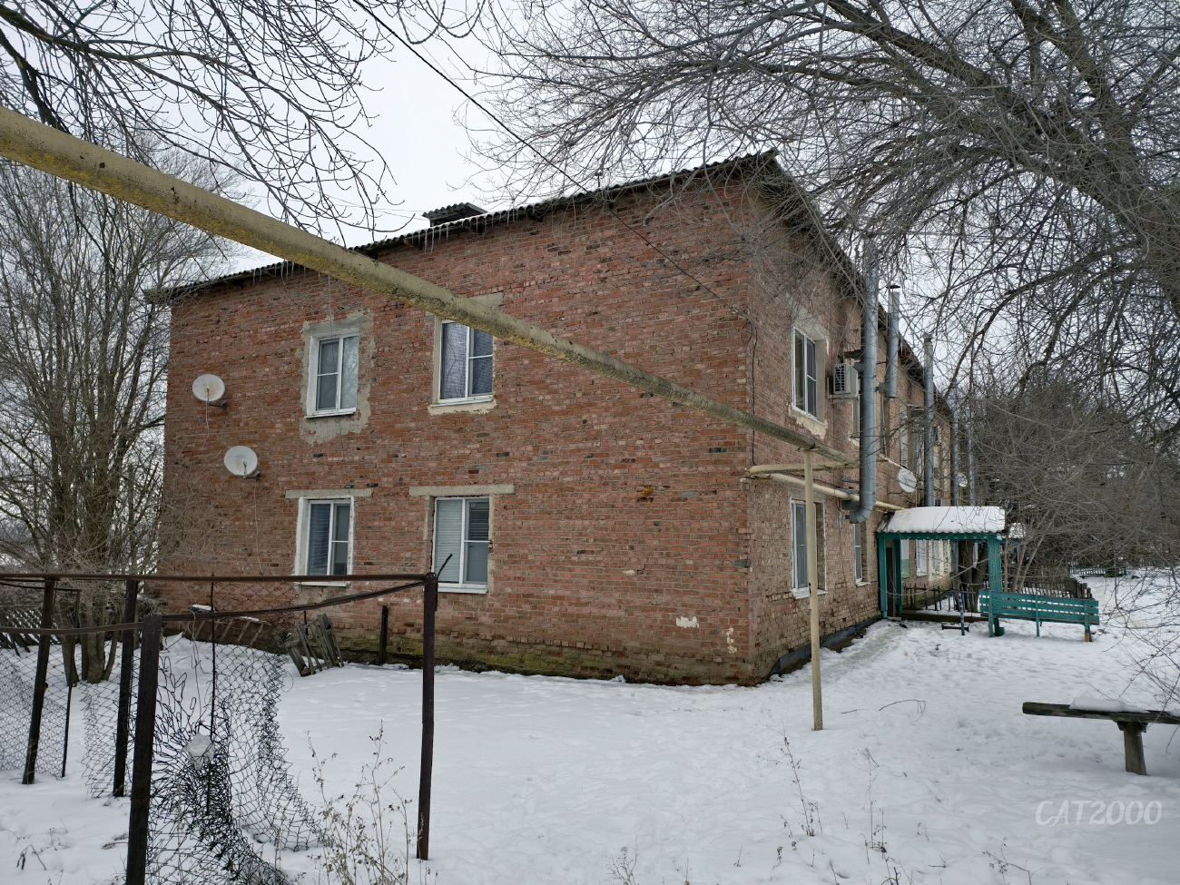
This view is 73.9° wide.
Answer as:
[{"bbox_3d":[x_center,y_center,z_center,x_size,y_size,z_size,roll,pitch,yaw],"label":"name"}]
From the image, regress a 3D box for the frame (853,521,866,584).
[{"bbox_3d":[5.437,2.158,16.165,0.140,1.400,1.240,-3,-8,30],"label":"frame"}]

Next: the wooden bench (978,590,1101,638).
[{"bbox_3d":[8.396,3.221,14.704,1.951,0.830,0.500,-3,-8,30],"label":"wooden bench"}]

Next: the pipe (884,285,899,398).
[{"bbox_3d":[6.903,-2.314,17.865,0.280,2.624,0.280,0,-6,30],"label":"pipe"}]

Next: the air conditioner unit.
[{"bbox_3d":[4.702,-1.089,14.426,0.300,0.540,0.740,-3,-8,30],"label":"air conditioner unit"}]

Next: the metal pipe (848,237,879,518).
[{"bbox_3d":[5.170,-1.216,14.904,0.500,5.505,0.290,-1,-7,30],"label":"metal pipe"}]

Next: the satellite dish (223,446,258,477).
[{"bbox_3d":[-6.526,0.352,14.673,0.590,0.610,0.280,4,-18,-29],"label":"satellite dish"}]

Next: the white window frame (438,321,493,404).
[{"bbox_3d":[-2.016,-1.375,12.969,1.210,1.420,0.140,-3,-8,30],"label":"white window frame"}]

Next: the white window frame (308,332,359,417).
[{"bbox_3d":[-4.650,-1.239,14.436,1.250,1.470,0.150,-3,-8,30],"label":"white window frame"}]

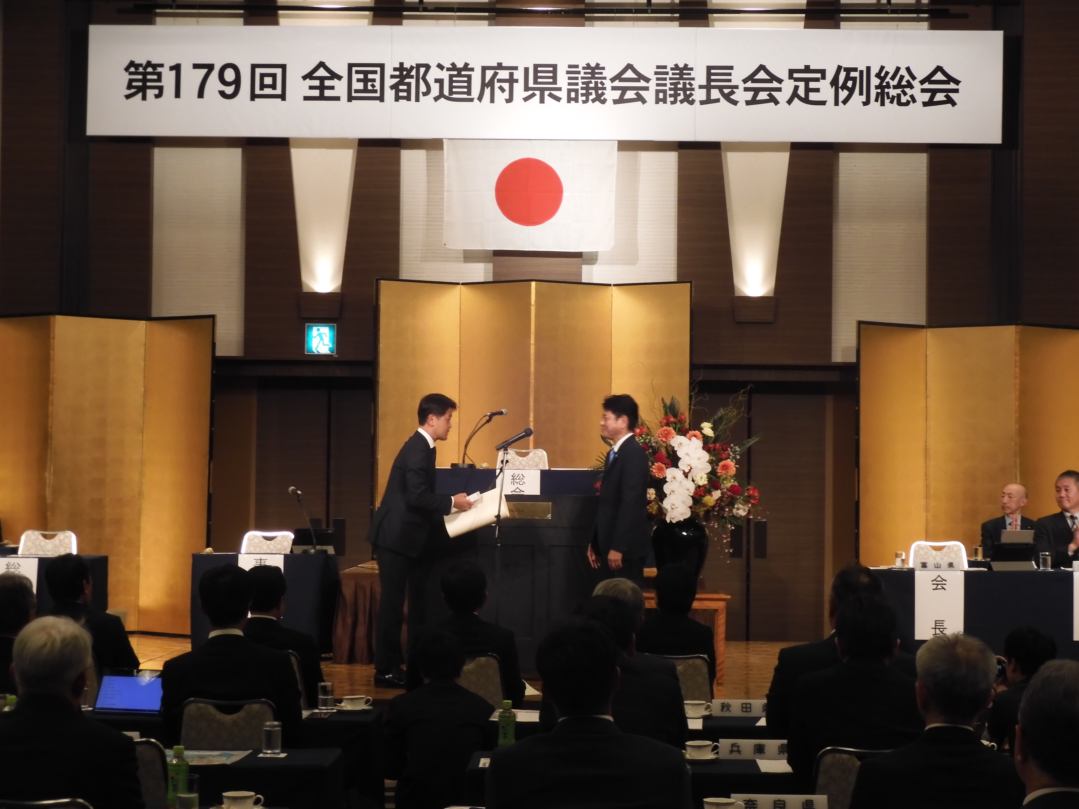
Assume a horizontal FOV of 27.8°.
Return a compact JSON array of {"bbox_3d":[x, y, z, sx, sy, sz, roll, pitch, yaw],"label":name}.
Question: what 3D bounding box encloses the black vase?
[{"bbox_3d":[0.859,0.909,13.400,0.347,0.480,0.347,1,-2,0],"label":"black vase"}]

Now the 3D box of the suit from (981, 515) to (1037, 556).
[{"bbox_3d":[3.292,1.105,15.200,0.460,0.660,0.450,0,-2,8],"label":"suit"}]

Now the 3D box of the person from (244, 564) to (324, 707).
[{"bbox_3d":[-1.255,1.341,10.200,0.490,1.220,0.720,0,-2,6],"label":"person"}]

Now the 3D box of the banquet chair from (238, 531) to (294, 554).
[{"bbox_3d":[-1.839,1.270,14.680,0.440,0.860,0.550,1,-1,0],"label":"banquet chair"}]

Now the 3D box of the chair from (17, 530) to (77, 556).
[{"bbox_3d":[-3.246,1.244,14.180,0.440,0.860,0.550,1,-1,0],"label":"chair"}]

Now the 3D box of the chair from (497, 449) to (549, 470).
[{"bbox_3d":[-0.114,0.725,14.900,0.450,0.860,0.550,1,-2,0],"label":"chair"}]

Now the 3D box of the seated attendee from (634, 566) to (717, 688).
[{"bbox_3d":[0.637,1.352,10.150,0.430,1.235,0.700,1,-2,0],"label":"seated attendee"}]

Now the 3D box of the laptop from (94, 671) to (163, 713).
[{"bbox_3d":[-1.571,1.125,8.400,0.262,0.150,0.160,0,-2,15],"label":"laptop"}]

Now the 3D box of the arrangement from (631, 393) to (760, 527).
[{"bbox_3d":[0.890,0.343,13.350,0.950,0.880,0.680,1,-1,0],"label":"arrangement"}]

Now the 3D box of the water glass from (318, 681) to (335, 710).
[{"bbox_3d":[-0.843,1.154,8.620,0.063,0.104,0.063,1,-2,0],"label":"water glass"}]

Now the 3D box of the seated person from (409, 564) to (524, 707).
[{"bbox_3d":[-0.347,1.348,10.050,0.500,1.280,0.800,1,-1,0],"label":"seated person"}]

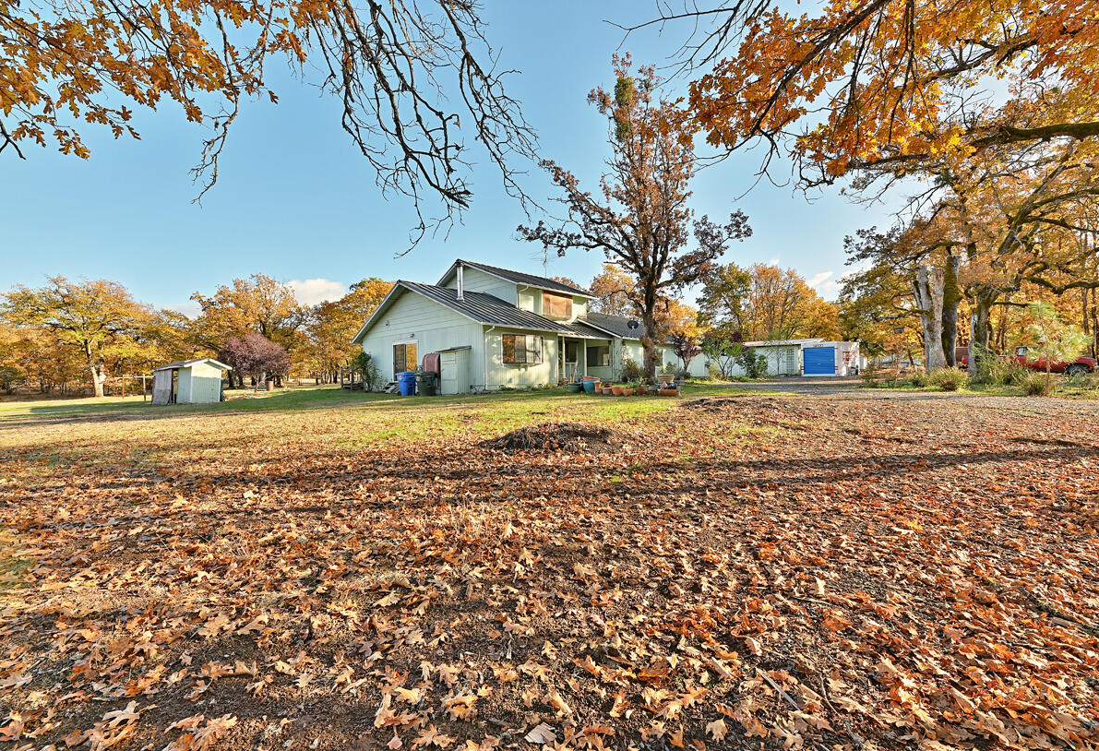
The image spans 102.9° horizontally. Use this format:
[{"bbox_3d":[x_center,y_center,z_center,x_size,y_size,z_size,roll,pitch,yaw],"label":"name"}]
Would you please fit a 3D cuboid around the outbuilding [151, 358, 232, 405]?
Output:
[{"bbox_3d":[-18.989,0.330,23.300,2.200,2.350,2.400,0,0,10],"label":"outbuilding"}]

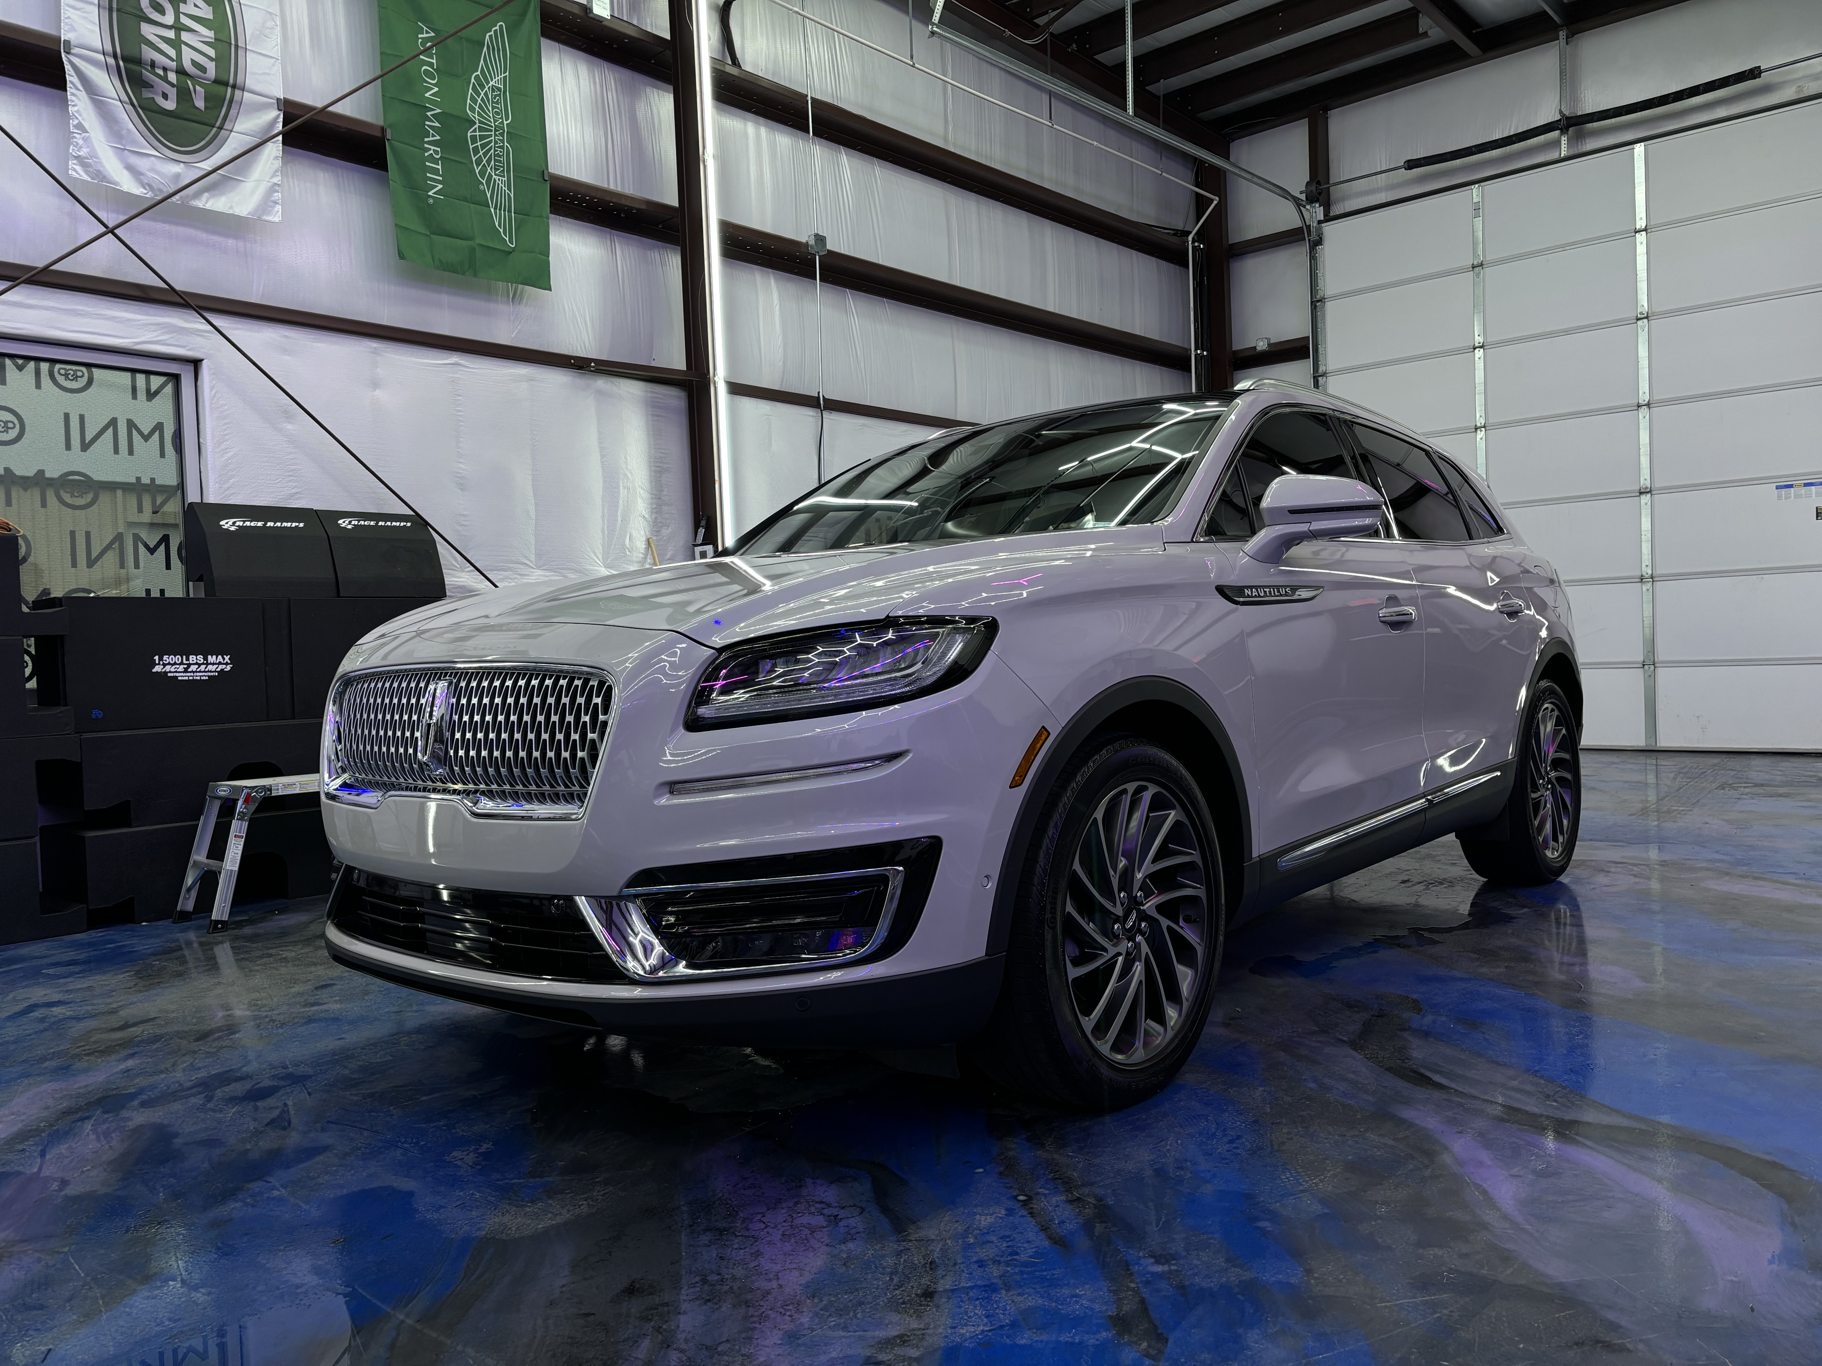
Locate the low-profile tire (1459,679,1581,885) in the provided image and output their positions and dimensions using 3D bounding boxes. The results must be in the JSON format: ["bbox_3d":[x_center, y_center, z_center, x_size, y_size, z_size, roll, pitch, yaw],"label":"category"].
[{"bbox_3d":[2.209,0.353,4.986,0.260,0.745,0.745,-1,2,40],"label":"low-profile tire"}]

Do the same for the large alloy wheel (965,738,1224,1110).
[{"bbox_3d":[0.370,0.480,2.814,0.260,0.745,0.745,-1,2,40],"label":"large alloy wheel"}]

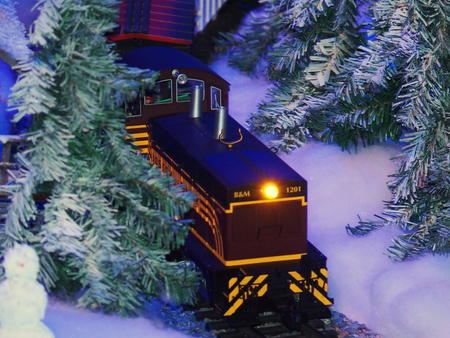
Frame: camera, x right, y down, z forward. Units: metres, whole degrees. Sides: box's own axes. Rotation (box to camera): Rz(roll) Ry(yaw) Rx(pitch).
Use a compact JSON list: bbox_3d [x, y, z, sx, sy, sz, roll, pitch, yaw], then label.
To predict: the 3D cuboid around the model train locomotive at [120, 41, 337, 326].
[{"bbox_3d":[-0.022,0.000,2.371,0.107,0.150,0.467,-5,17,-17],"label":"model train locomotive"}]

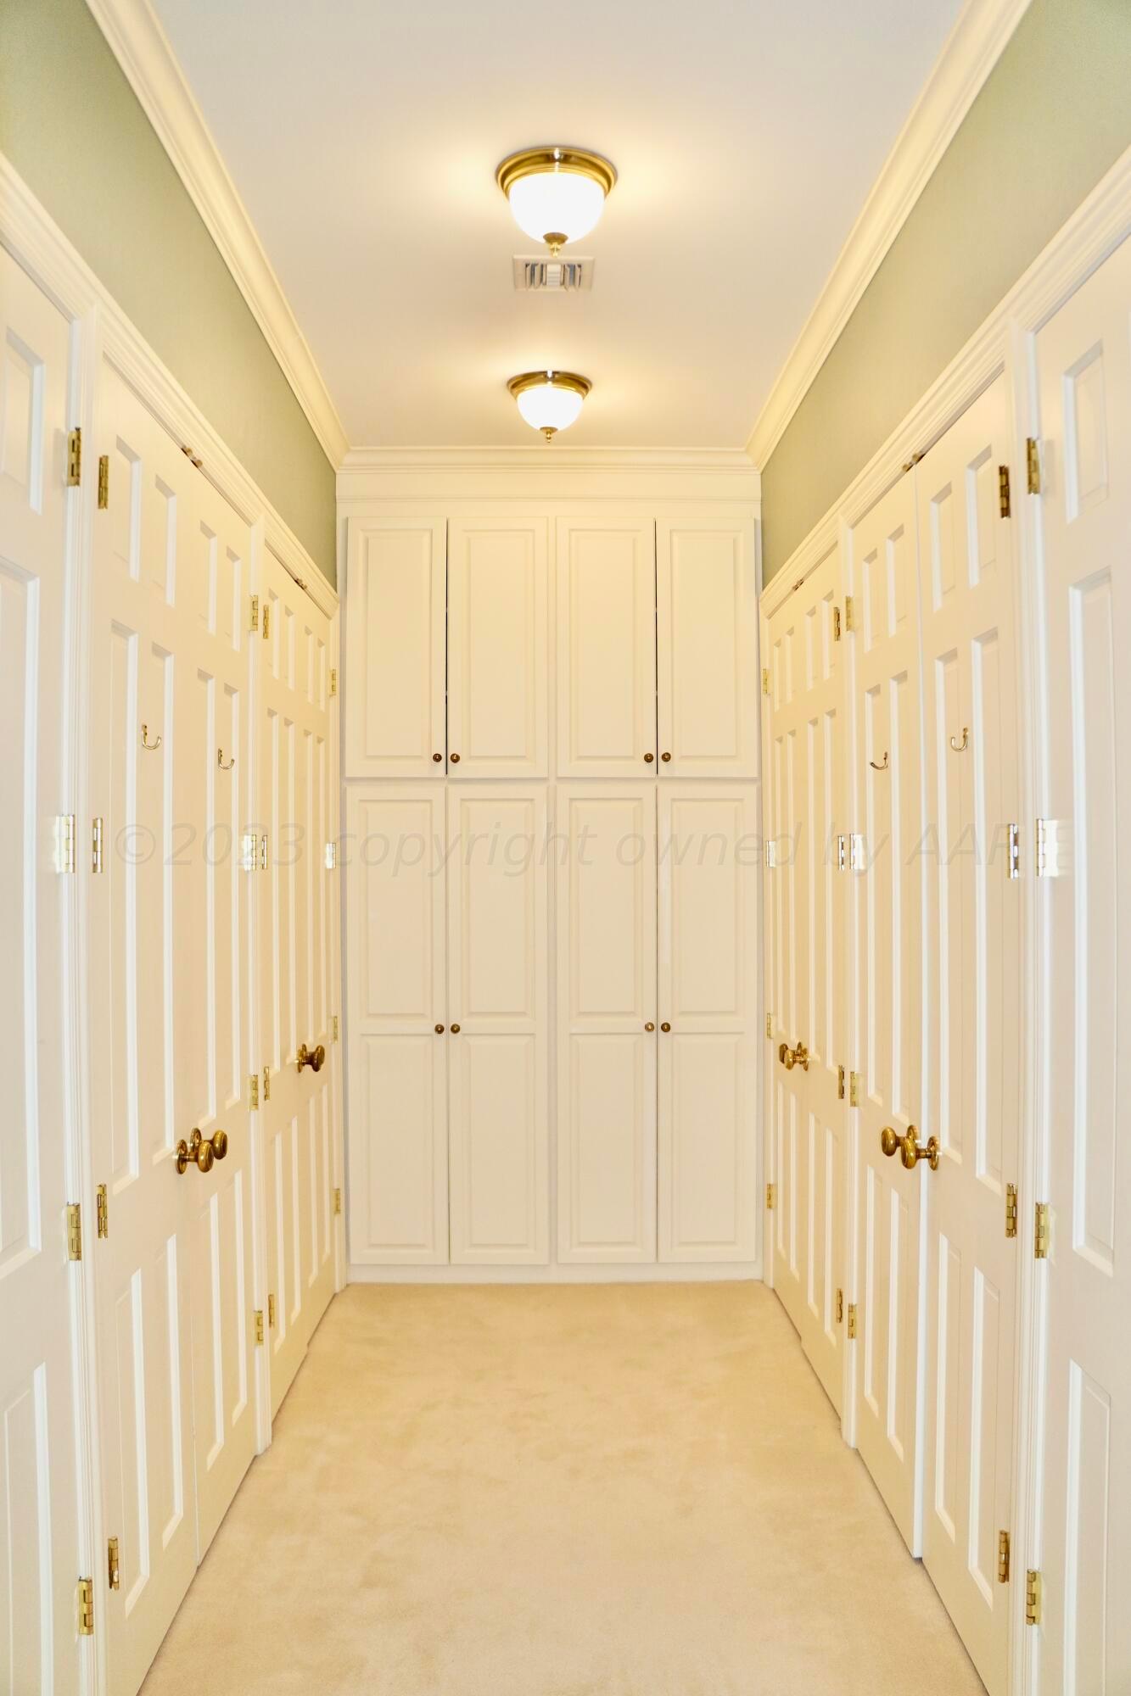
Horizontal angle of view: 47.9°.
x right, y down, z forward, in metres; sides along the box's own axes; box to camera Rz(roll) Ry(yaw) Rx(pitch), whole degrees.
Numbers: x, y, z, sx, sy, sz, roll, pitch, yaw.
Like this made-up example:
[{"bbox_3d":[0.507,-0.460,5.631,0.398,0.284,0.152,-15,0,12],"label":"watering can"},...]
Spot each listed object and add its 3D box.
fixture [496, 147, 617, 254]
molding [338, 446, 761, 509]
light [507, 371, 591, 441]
[{"bbox_3d":[-0.020,-1.397,2.815,0.275,0.180,0.275,0,0,-1],"label":"fixture"},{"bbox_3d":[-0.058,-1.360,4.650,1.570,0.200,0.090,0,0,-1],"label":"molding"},{"bbox_3d":[-0.051,-1.378,4.060,0.275,0.180,0.275,0,0,-1],"label":"light"}]

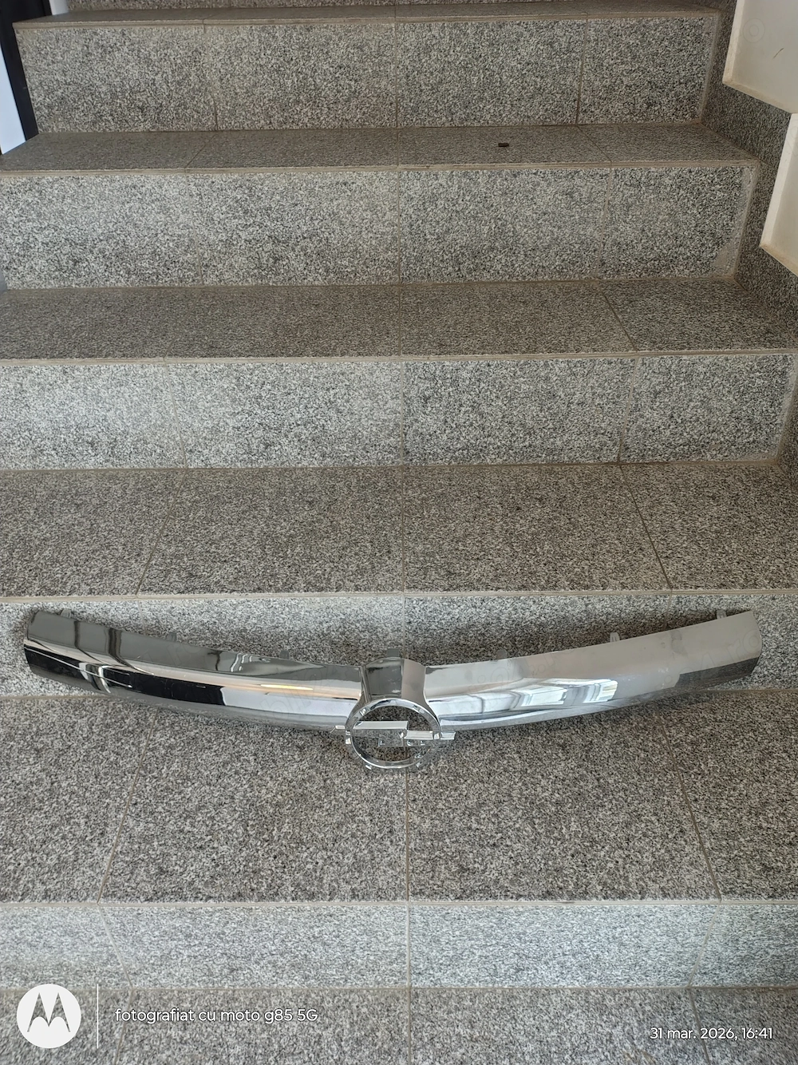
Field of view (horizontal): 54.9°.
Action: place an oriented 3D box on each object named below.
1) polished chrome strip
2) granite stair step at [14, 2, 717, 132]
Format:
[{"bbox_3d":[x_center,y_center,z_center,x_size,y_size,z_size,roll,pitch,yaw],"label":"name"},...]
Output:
[{"bbox_3d":[-0.007,0.202,0.973,0.954,0.161,0.127,-1,39,0],"label":"polished chrome strip"},{"bbox_3d":[-0.061,-0.931,1.530,1.255,0.178,0.298,-1,39,0],"label":"granite stair step"}]

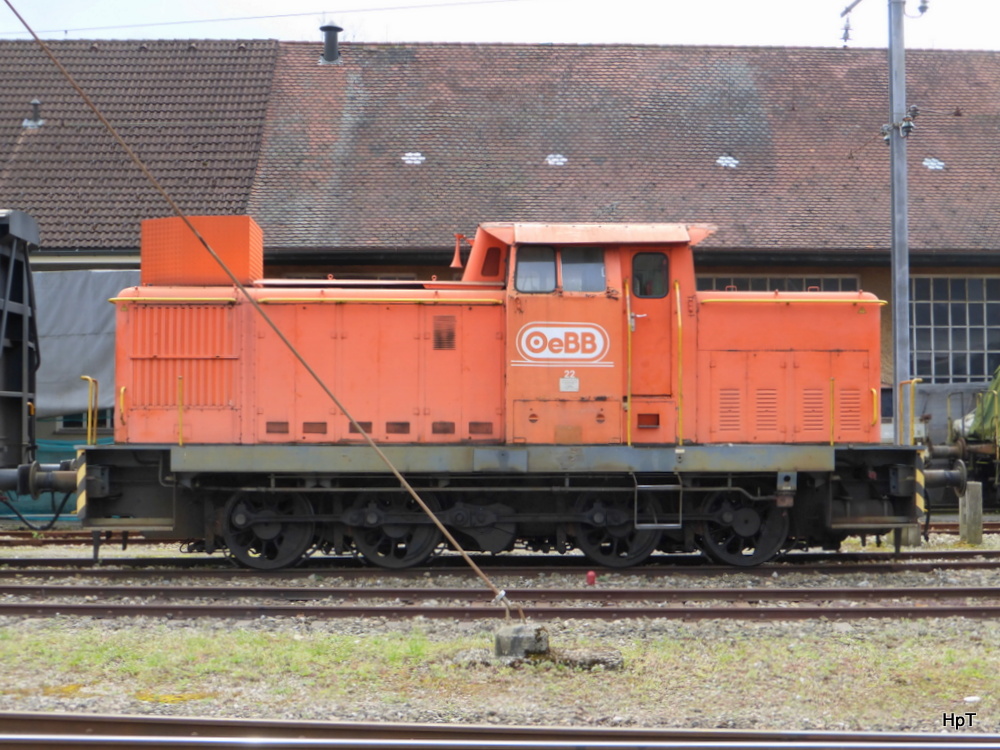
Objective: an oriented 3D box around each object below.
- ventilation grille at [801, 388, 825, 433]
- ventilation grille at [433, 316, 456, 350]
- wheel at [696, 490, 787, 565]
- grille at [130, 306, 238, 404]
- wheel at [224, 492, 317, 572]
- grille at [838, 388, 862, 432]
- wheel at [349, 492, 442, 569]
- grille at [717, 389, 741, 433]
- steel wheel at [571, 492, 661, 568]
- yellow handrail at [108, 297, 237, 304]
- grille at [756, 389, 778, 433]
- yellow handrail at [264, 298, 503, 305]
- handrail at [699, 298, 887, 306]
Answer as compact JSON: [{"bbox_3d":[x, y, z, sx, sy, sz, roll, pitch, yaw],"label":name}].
[{"bbox_3d":[3.683,0.415,15.635,0.273,0.512,0.030,0,-2,-2],"label":"ventilation grille"},{"bbox_3d":[-0.646,-0.482,15.466,0.267,0.408,0.030,0,-2,-3],"label":"ventilation grille"},{"bbox_3d":[2.892,1.725,15.716,1.090,1.090,0.160,0,-2,-3],"label":"wheel"},{"bbox_3d":[-3.664,-0.217,15.408,1.232,1.190,0.060,0,-2,-2],"label":"grille"},{"bbox_3d":[-2.718,1.757,15.622,1.120,1.120,0.160,0,-2,-2],"label":"wheel"},{"bbox_3d":[4.121,0.415,15.649,0.273,0.512,0.030,0,-2,-2],"label":"grille"},{"bbox_3d":[-1.203,1.728,15.518,1.090,1.090,0.160,0,-2,-3],"label":"wheel"},{"bbox_3d":[2.691,0.414,15.604,0.268,0.511,0.030,0,-2,-2],"label":"grille"},{"bbox_3d":[1.394,1.726,15.644,1.090,1.090,0.160,0,-2,-3],"label":"steel wheel"},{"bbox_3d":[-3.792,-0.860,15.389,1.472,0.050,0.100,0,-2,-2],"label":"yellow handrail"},{"bbox_3d":[3.131,0.414,15.618,0.255,0.499,0.030,0,-2,-3],"label":"grille"},{"bbox_3d":[-1.369,-0.853,15.359,2.816,0.055,0.140,0,-2,-3],"label":"yellow handrail"},{"bbox_3d":[3.434,-0.854,15.591,2.210,0.055,0.140,0,-2,-3],"label":"handrail"}]

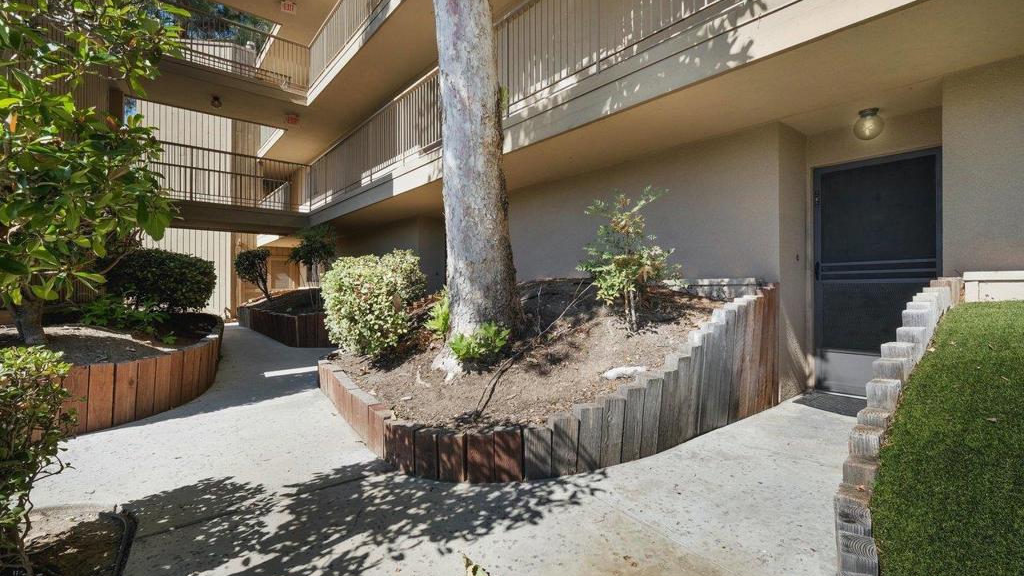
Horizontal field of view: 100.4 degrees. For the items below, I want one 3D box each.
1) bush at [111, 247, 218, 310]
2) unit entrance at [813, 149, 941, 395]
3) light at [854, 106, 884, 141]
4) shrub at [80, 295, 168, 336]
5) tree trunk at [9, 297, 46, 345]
[{"bbox_3d":[-5.999,-0.111,7.300,1.350,1.100,1.400,-1,1,-41],"label":"bush"},{"bbox_3d":[3.037,-0.076,3.601,0.100,2.050,0.840,-1,1,-41],"label":"unit entrance"},{"bbox_3d":[2.775,-1.265,3.320,0.190,0.230,0.190,-1,1,-41],"label":"light"},{"bbox_3d":[-5.088,0.348,5.600,0.870,0.500,1.150,-1,1,-41],"label":"shrub"},{"bbox_3d":[-4.251,0.295,3.750,0.200,0.430,0.200,-1,1,-41],"label":"tree trunk"}]

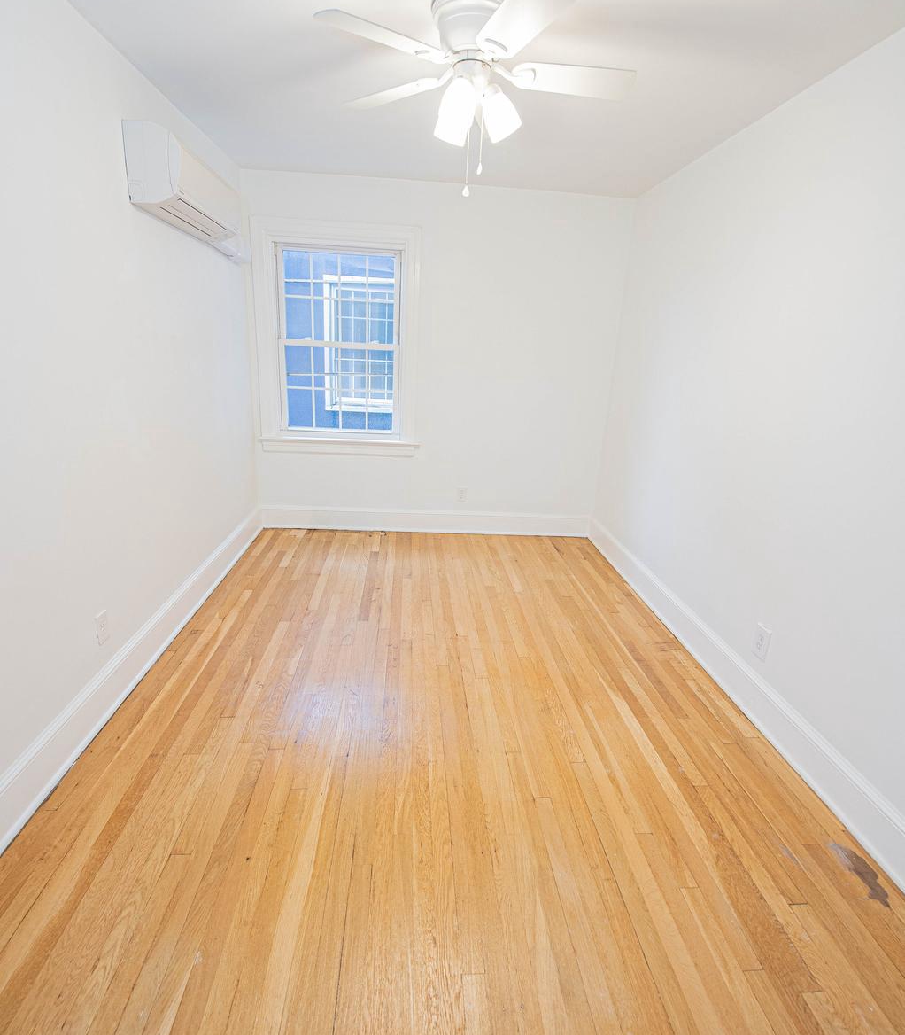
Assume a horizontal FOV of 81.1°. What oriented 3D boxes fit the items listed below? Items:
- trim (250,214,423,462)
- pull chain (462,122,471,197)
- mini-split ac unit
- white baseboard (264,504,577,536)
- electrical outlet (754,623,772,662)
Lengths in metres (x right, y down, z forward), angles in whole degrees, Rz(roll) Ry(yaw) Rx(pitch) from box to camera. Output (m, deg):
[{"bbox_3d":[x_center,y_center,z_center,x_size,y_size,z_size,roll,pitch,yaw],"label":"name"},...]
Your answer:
[{"bbox_3d":[-0.791,-1.195,3.682,1.136,1.538,0.080,2,18,-5],"label":"trim"},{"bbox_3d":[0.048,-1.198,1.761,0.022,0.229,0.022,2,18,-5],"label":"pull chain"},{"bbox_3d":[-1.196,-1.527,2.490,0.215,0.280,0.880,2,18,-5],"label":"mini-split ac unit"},{"bbox_3d":[-0.172,0.033,4.133,2.581,0.182,0.030,2,18,-5],"label":"white baseboard"},{"bbox_3d":[1.270,0.514,2.169,0.012,0.124,0.078,2,18,-5],"label":"electrical outlet"}]

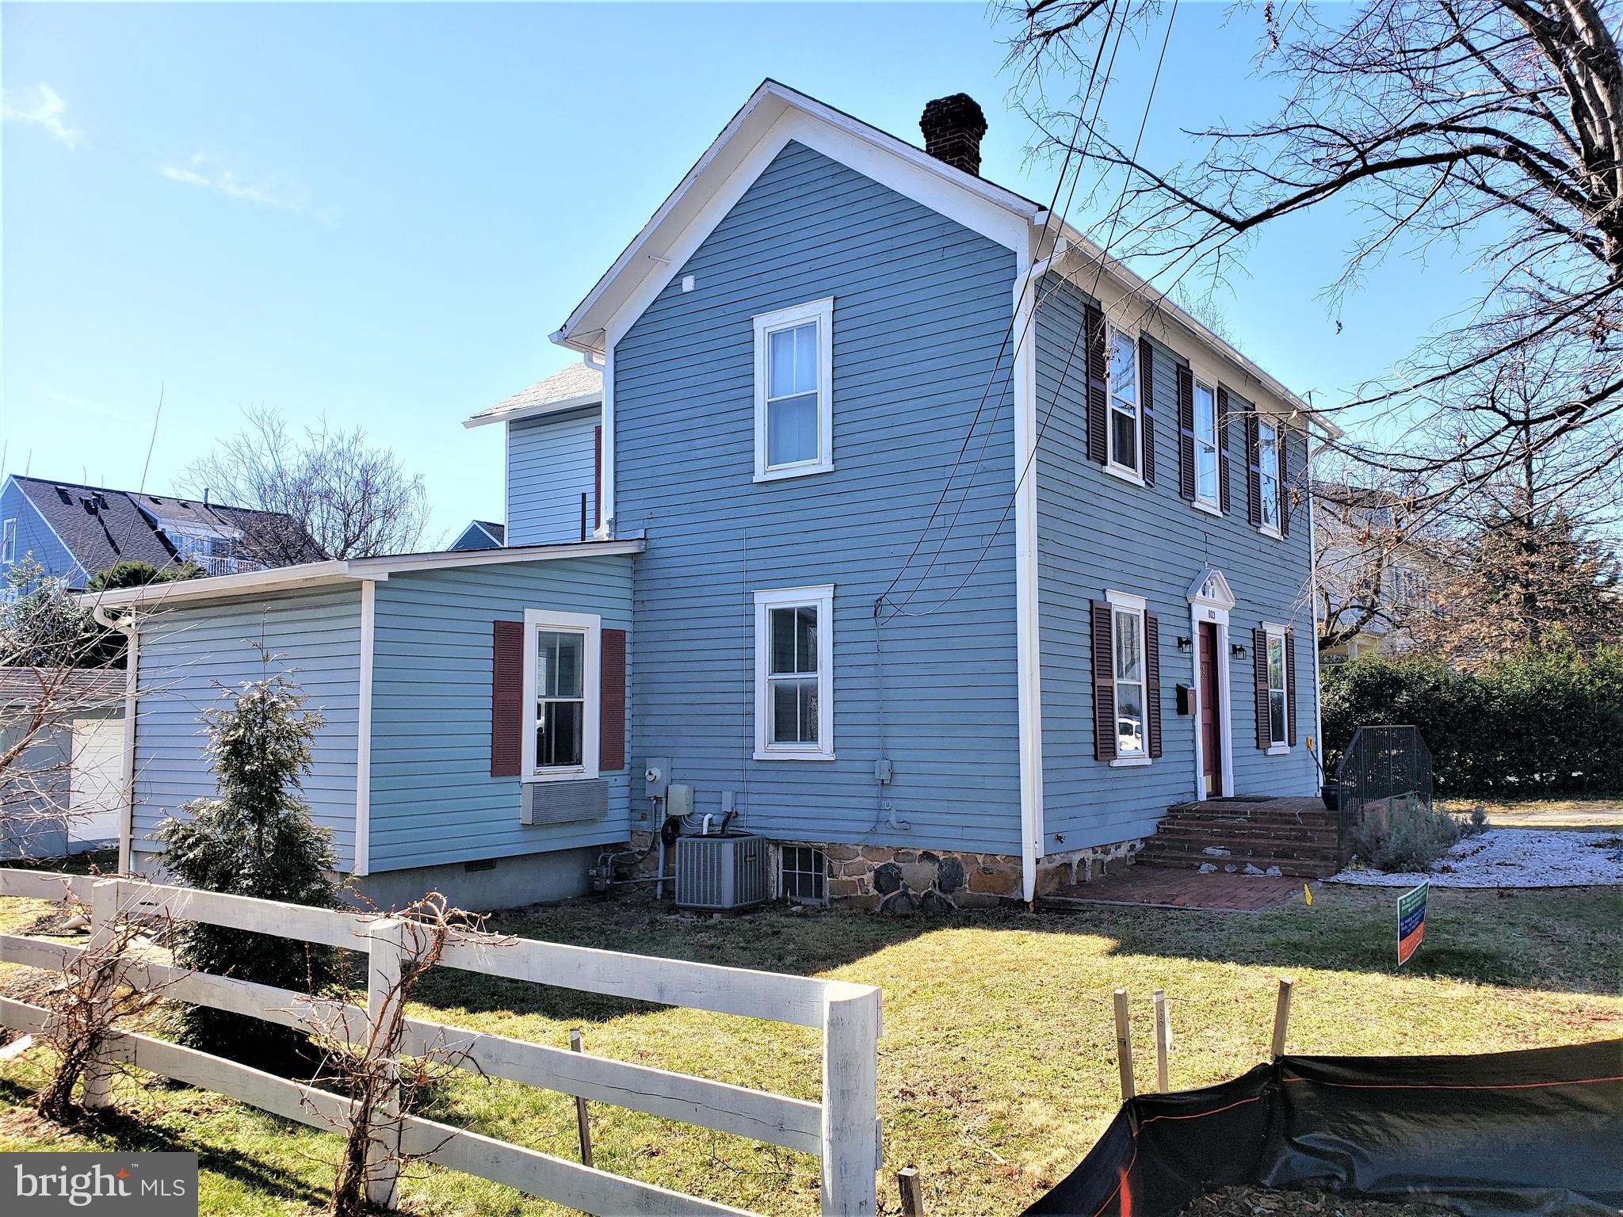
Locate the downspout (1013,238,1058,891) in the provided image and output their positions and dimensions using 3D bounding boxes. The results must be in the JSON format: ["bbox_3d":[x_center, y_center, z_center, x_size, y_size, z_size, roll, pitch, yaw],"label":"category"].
[{"bbox_3d":[2.035,-0.359,10.747,0.439,5.832,0.100,-4,-7,37],"label":"downspout"}]

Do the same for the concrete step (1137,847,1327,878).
[{"bbox_3d":[4.158,2.511,11.953,1.871,0.111,0.300,-4,-7,37],"label":"concrete step"}]

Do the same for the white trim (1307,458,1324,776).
[{"bbox_3d":[7.681,0.133,18.280,0.315,5.498,0.110,-4,-7,37],"label":"white trim"}]

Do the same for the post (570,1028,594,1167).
[{"bbox_3d":[-0.840,1.870,4.523,0.040,0.600,0.040,-11,-6,36],"label":"post"}]

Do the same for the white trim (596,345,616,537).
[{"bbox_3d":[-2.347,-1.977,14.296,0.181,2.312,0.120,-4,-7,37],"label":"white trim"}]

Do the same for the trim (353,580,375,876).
[{"bbox_3d":[-4.038,1.085,11.062,0.085,2.622,0.085,-4,-7,37],"label":"trim"}]

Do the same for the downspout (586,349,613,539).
[{"bbox_3d":[-2.582,-1.987,14.516,0.370,2.328,0.110,-4,-7,37],"label":"downspout"}]

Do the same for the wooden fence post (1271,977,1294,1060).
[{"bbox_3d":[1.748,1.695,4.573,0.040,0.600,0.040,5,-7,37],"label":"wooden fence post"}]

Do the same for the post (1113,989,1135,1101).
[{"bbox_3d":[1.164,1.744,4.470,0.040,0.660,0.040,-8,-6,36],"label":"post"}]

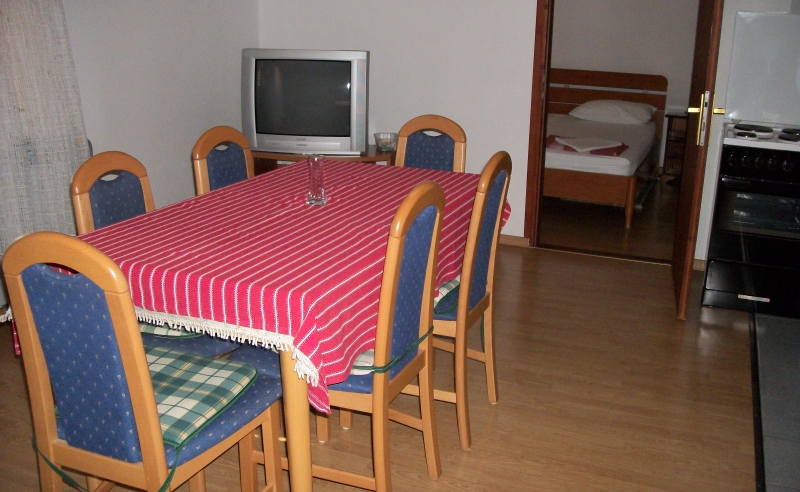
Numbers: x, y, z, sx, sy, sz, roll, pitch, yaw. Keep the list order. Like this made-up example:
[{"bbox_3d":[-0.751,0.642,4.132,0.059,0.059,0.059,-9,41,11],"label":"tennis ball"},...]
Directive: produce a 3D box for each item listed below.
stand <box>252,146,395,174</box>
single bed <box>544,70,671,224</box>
[{"bbox_3d":[-0.462,-0.326,4.780,0.935,0.590,0.474,4,17,13],"label":"stand"},{"bbox_3d":[1.479,-0.888,6.092,1.200,0.910,2.000,7,18,22],"label":"single bed"}]

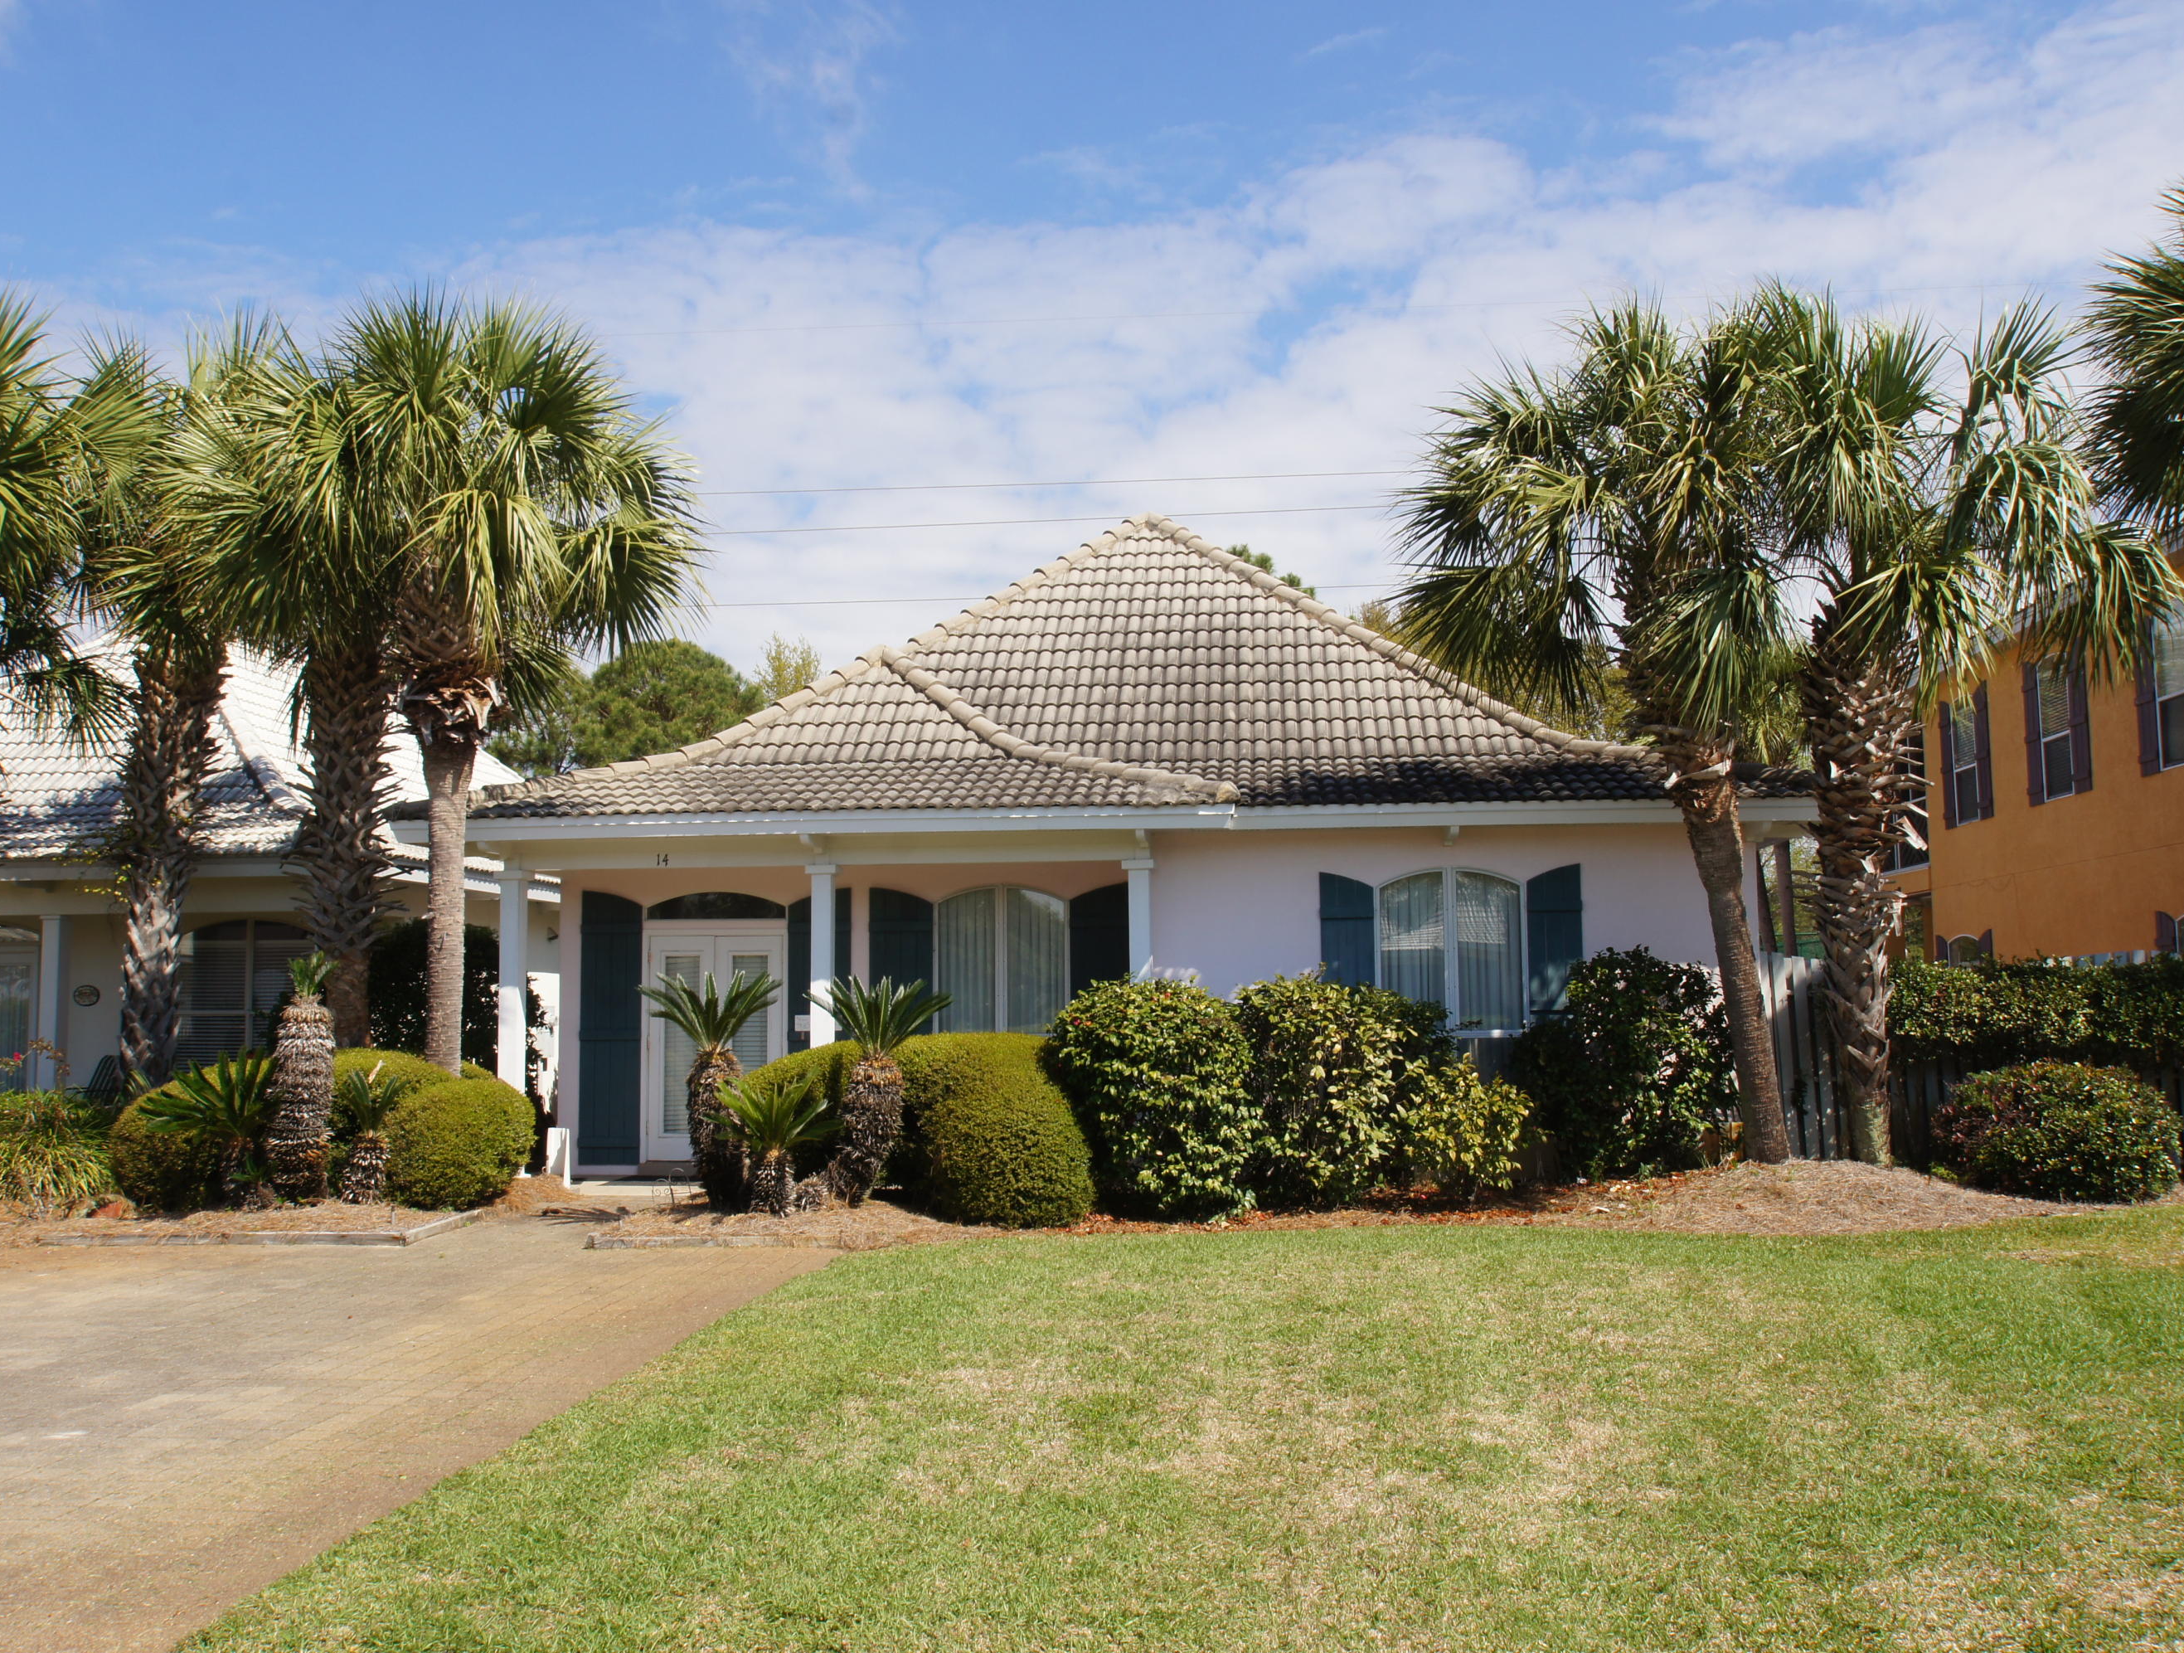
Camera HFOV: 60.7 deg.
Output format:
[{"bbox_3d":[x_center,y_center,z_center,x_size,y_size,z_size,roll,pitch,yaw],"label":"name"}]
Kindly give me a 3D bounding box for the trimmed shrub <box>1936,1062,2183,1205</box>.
[{"bbox_3d":[7.646,2.380,14.786,1.957,1.036,1.500,-1,-5,5],"label":"trimmed shrub"}]

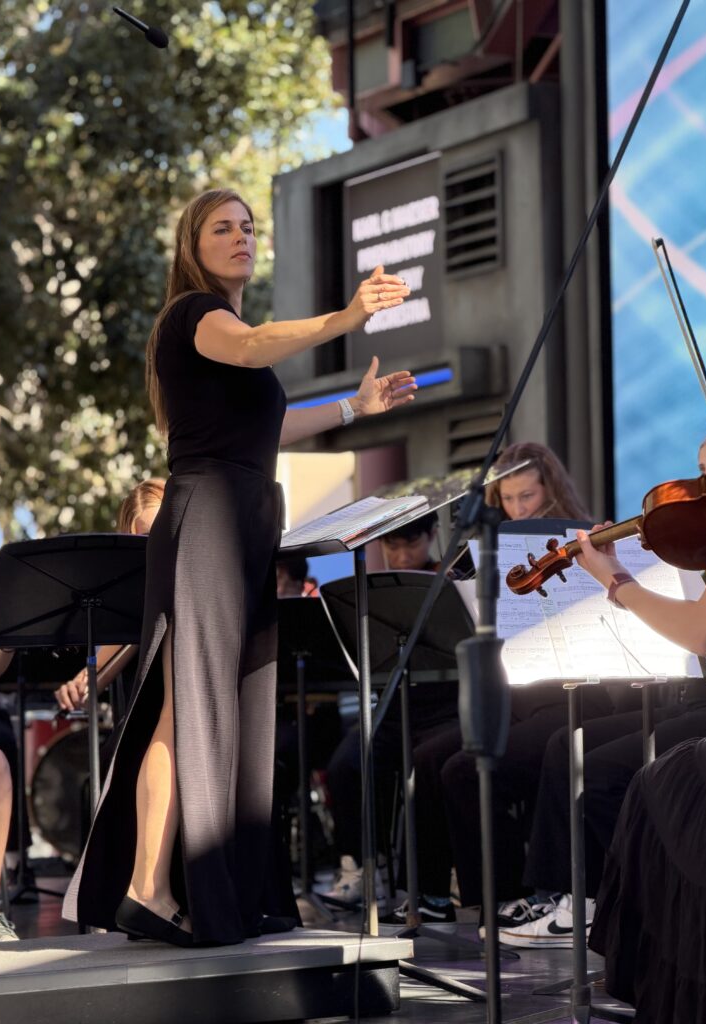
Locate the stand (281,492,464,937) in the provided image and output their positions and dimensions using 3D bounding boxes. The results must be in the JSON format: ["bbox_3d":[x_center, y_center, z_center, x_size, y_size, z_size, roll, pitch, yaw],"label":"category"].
[{"bbox_3d":[0.031,0.523,6.750,0.480,1.140,0.510,0,-4,-27],"label":"stand"}]

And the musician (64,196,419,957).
[{"bbox_3d":[-0.247,0.119,6.450,0.740,1.630,0.500,-2,-3,12],"label":"musician"}]

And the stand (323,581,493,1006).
[{"bbox_3d":[0.145,0.648,7.600,0.510,0.980,0.470,-4,-4,40],"label":"stand"}]

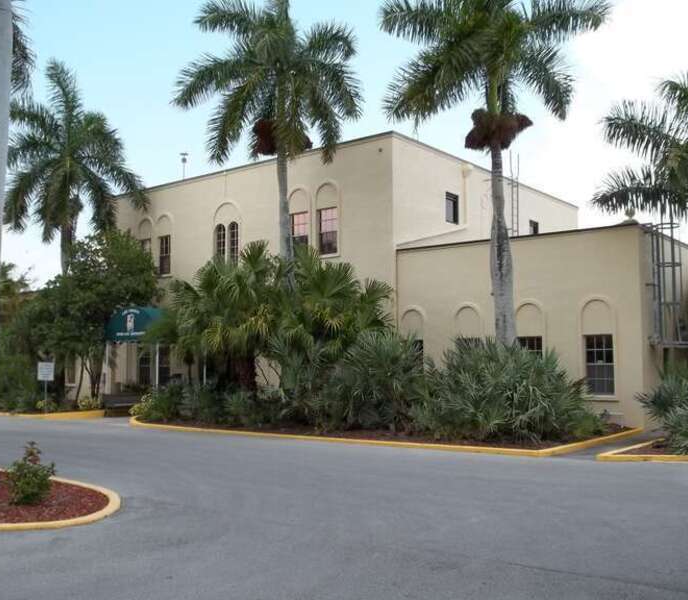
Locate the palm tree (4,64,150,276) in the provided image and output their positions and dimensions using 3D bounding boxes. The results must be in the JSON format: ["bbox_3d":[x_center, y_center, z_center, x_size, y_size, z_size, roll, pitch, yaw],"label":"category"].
[{"bbox_3d":[-10.405,-2.684,28.941,5.701,13.290,5.701,0,-4,0],"label":"palm tree"}]

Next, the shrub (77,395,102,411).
[{"bbox_3d":[-7.763,3.113,23.280,0.778,0.424,0.661,0,-4,0],"label":"shrub"}]

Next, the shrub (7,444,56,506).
[{"bbox_3d":[-3.517,1.929,8.620,0.541,0.618,0.541,0,-4,0],"label":"shrub"}]

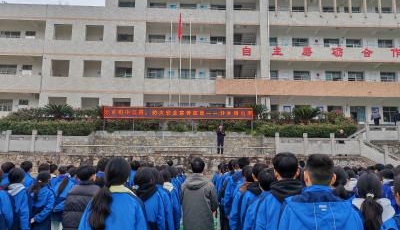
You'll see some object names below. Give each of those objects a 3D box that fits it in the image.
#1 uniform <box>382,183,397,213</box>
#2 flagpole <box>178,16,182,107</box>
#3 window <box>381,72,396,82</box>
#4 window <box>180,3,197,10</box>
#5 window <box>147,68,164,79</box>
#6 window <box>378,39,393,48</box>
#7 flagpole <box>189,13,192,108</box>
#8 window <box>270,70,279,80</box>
[{"bbox_3d":[3.648,1.544,6.022,0.470,0.660,0.300,2,-9,-8],"label":"uniform"},{"bbox_3d":[-1.692,-4.143,26.069,0.120,9.000,0.120,1,-8,0],"label":"flagpole"},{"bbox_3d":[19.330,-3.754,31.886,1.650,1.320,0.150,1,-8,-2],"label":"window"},{"bbox_3d":[-1.166,-10.665,32.039,1.657,1.450,0.120,1,-9,-1],"label":"window"},{"bbox_3d":[-4.357,-3.881,30.915,1.635,1.500,0.120,1,-9,-1],"label":"window"},{"bbox_3d":[19.071,-6.930,31.941,1.512,1.500,0.120,1,-9,-1],"label":"window"},{"bbox_3d":[-0.821,-4.203,26.124,0.120,9.000,0.120,1,-8,0],"label":"flagpole"},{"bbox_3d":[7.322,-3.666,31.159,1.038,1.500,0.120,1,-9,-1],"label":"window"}]

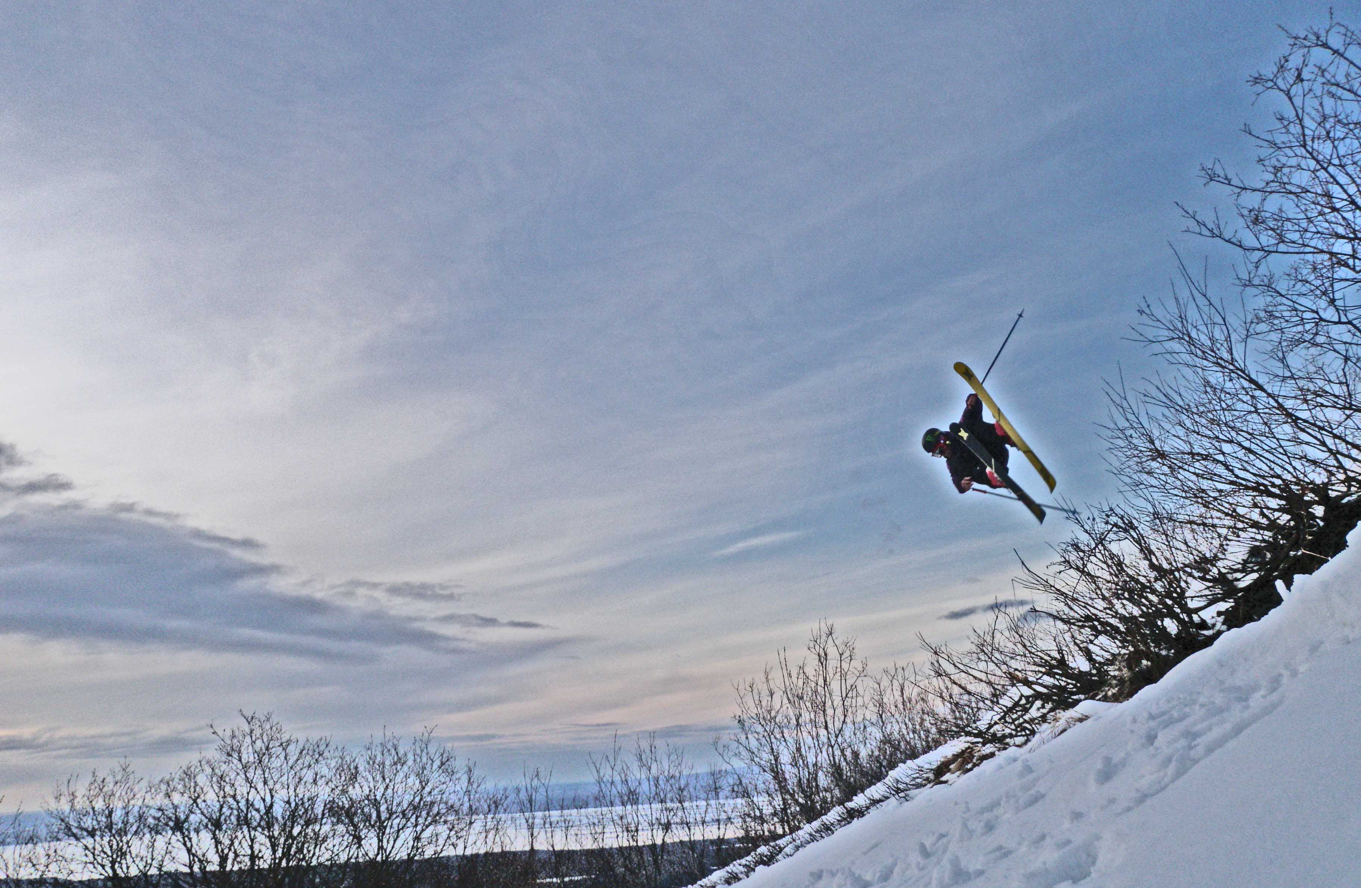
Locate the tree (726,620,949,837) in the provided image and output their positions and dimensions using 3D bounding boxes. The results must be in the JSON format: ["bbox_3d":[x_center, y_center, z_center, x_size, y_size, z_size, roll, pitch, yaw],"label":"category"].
[{"bbox_3d":[2.318,4.387,16.782,3.250,3.200,2.800,-5,-17,7],"label":"tree"}]

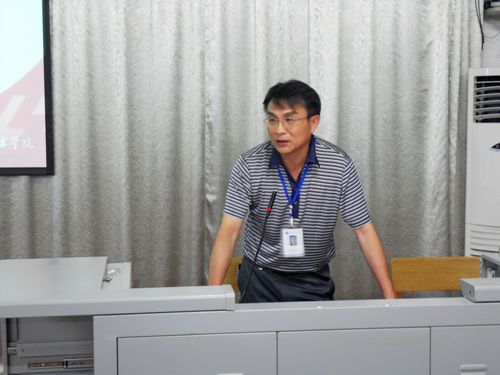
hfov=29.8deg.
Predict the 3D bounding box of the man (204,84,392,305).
[{"bbox_3d":[0.178,0.413,3.215,0.640,1.560,0.500,0,5,1],"label":"man"}]

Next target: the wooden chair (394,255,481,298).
[{"bbox_3d":[0.790,0.722,3.852,0.410,0.820,0.460,0,5,-4],"label":"wooden chair"}]

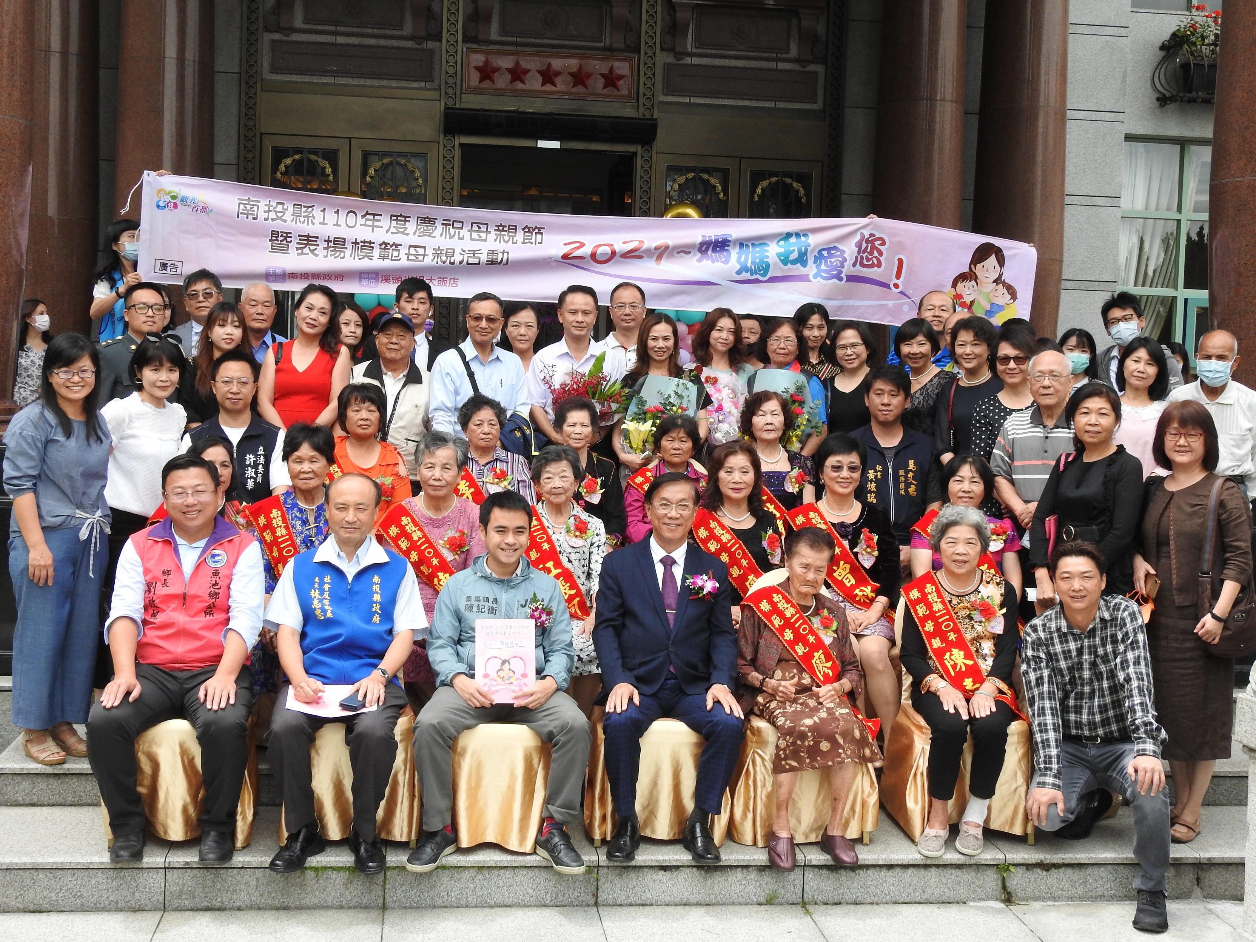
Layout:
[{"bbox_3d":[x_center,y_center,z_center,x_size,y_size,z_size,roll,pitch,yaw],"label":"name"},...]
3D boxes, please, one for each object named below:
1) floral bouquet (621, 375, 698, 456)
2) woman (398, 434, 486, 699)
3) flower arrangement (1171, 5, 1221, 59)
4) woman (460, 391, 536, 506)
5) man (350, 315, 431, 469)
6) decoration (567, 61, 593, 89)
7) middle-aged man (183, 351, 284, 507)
[{"bbox_3d":[0.162,-0.242,7.475,0.370,0.450,0.280,2,3,-3],"label":"floral bouquet"},{"bbox_3d":[-0.746,0.472,6.225,0.460,1.263,0.660,1,3,-7],"label":"woman"},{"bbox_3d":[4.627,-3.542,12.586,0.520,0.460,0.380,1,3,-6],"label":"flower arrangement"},{"bbox_3d":[-0.584,0.288,6.909,0.450,1.272,0.620,2,3,-6],"label":"woman"},{"bbox_3d":[-1.133,0.016,7.471,0.480,1.562,0.330,1,3,-7],"label":"man"},{"bbox_3d":[-0.380,-3.161,12.470,0.220,0.215,0.050,1,3,-7],"label":"decoration"},{"bbox_3d":[-1.736,0.159,6.844,0.500,1.388,0.700,1,3,-11],"label":"middle-aged man"}]

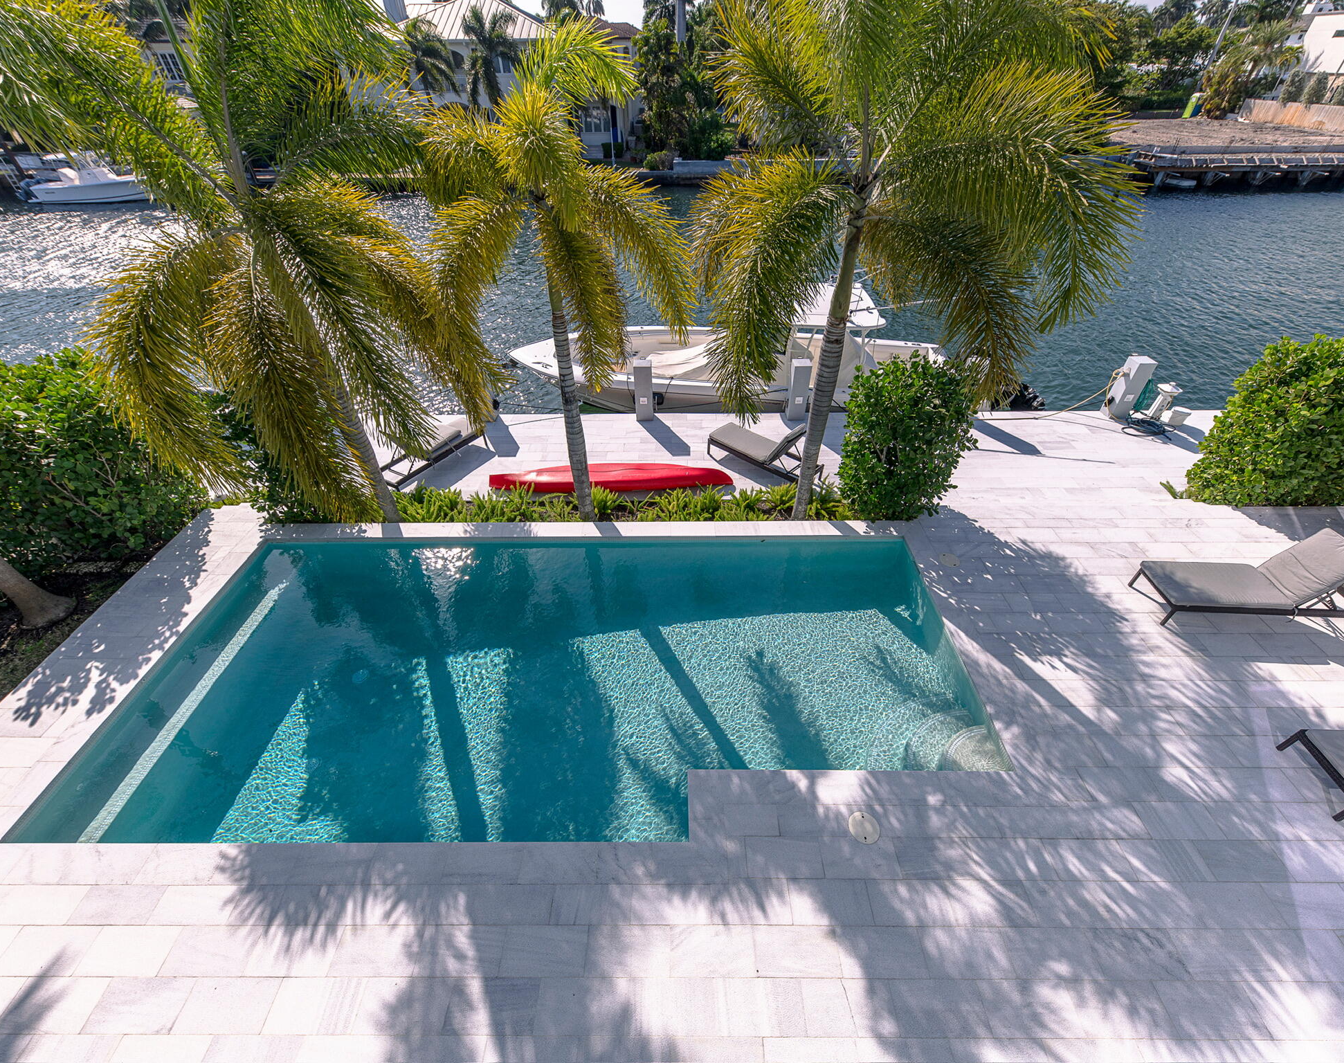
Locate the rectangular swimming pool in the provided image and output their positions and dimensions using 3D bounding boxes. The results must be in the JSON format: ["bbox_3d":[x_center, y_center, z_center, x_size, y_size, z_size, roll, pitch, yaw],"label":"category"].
[{"bbox_3d":[-1.232,1.756,6.257,8.700,1.200,3.880,0,41,0],"label":"rectangular swimming pool"}]

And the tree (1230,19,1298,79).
[{"bbox_3d":[65.932,-52.069,60.052,6.300,8.700,6.300,0,41,0],"label":"tree"}]

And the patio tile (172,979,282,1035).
[{"bbox_3d":[-3.039,3.263,3.657,0.608,0.030,0.305,0,41,0],"label":"patio tile"}]

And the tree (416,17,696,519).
[{"bbox_3d":[-1.054,-2.090,5.830,2.650,5.100,2.700,0,41,0],"label":"tree"}]

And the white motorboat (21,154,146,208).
[{"bbox_3d":[-35.598,-21.411,32.151,7.700,2.600,2.500,-6,42,-7],"label":"white motorboat"}]

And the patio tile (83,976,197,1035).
[{"bbox_3d":[-3.643,3.263,3.657,0.608,0.030,0.305,0,41,0],"label":"patio tile"}]

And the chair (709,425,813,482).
[{"bbox_3d":[1.539,-1.482,8.668,1.900,0.920,0.690,32,51,31],"label":"chair"}]

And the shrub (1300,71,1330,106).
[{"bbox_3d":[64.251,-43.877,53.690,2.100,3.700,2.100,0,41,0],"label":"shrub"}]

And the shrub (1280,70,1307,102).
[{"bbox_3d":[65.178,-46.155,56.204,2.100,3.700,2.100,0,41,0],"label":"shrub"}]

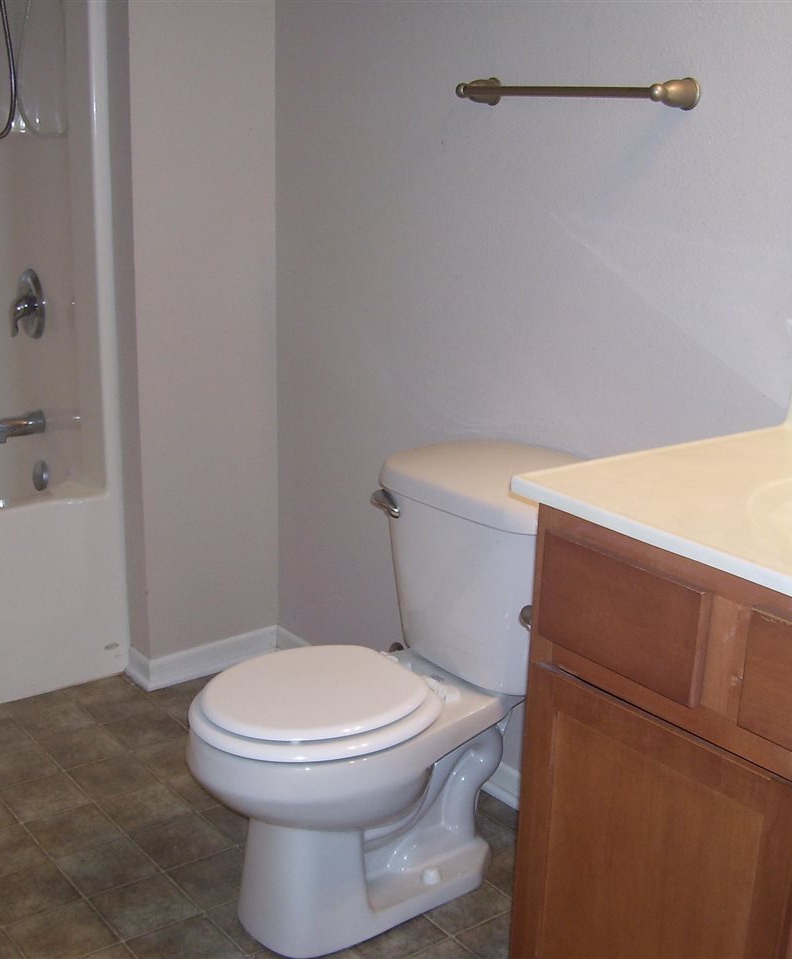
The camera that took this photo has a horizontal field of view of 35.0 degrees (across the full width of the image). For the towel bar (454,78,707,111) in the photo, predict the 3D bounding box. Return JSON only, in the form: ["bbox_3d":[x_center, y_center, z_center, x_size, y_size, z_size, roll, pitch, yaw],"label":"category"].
[{"bbox_3d":[0.278,-0.641,2.080,0.082,0.050,0.507,-10,20,-36],"label":"towel bar"}]

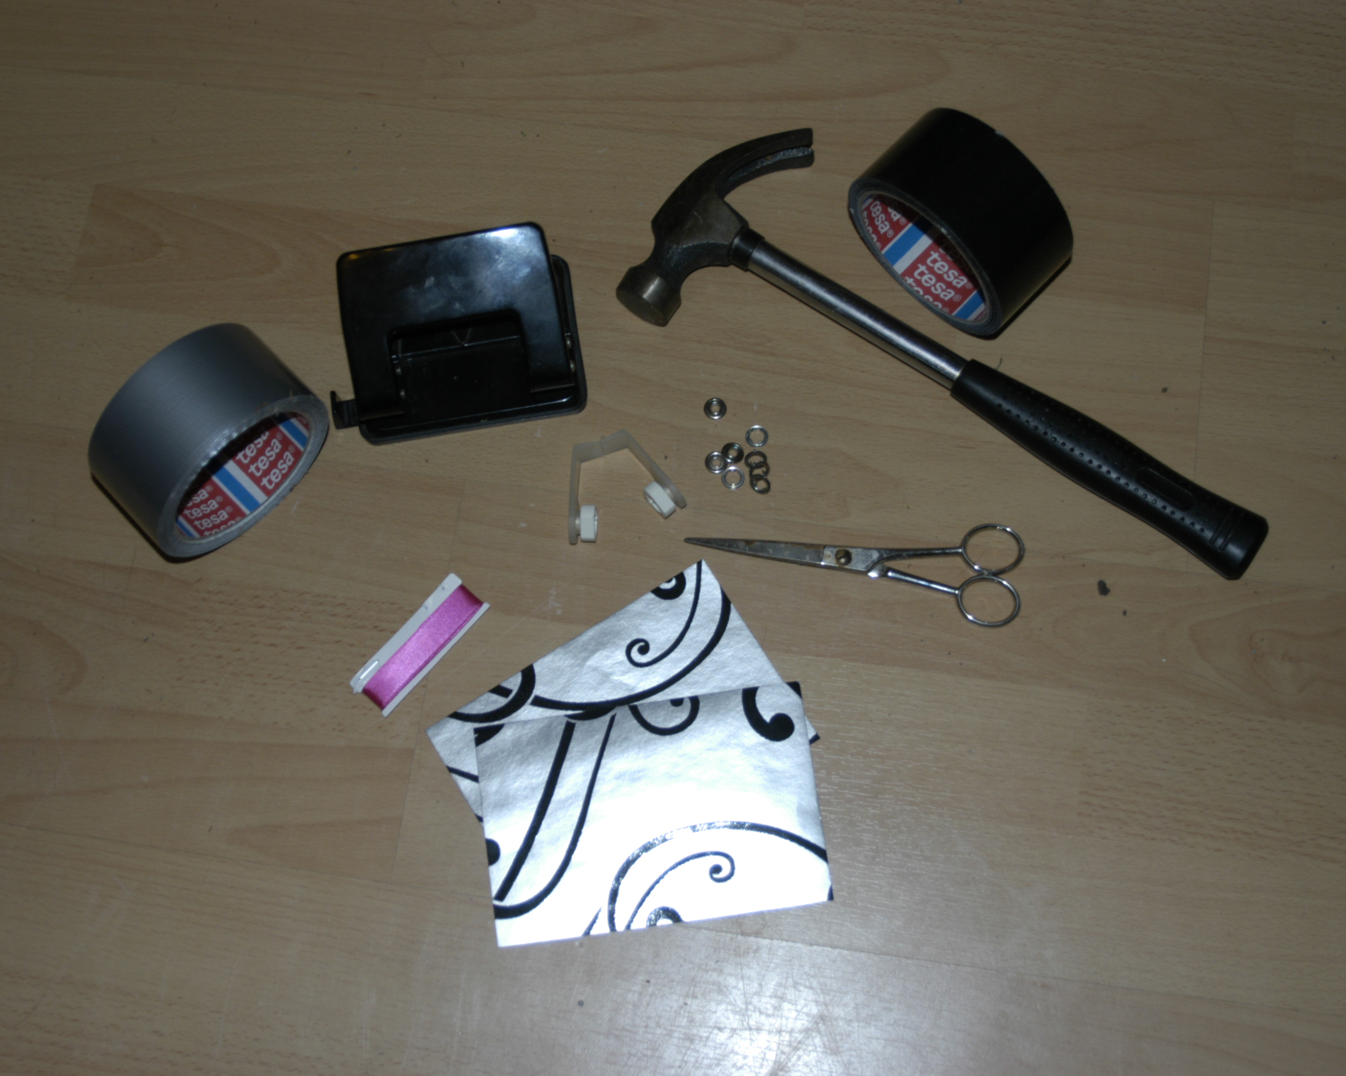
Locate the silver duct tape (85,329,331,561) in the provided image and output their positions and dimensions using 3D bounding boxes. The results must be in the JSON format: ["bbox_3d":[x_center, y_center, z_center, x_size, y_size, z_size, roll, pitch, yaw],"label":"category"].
[{"bbox_3d":[-0.213,-0.044,0.870,0.099,0.099,0.049,-44,76,-9],"label":"silver duct tape"}]

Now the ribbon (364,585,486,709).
[{"bbox_3d":[-0.116,0.051,0.880,0.014,0.010,0.068,40,80,13],"label":"ribbon"}]

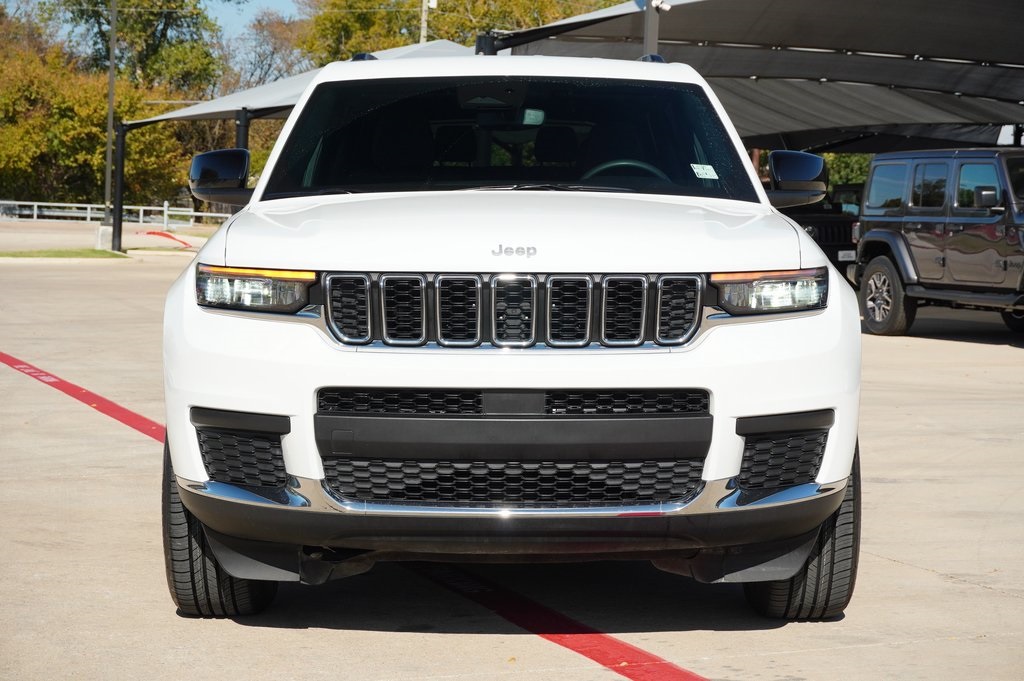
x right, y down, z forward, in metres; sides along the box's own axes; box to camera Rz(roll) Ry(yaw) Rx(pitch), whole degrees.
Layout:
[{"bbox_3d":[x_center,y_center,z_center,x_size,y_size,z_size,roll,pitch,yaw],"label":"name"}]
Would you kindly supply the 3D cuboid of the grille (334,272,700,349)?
[{"bbox_3d":[0.002,-0.077,5.365,0.952,0.190,0.121,0,3,-1],"label":"grille"}]

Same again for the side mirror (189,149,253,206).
[{"bbox_3d":[-0.972,-0.551,7.200,0.225,0.195,0.170,0,3,-1],"label":"side mirror"}]

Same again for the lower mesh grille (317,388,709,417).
[{"bbox_3d":[0.002,0.153,5.389,0.997,0.070,0.111,0,3,-1],"label":"lower mesh grille"}]

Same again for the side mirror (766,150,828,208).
[{"bbox_3d":[0.954,-0.544,7.200,0.225,0.195,0.170,0,3,-1],"label":"side mirror"}]

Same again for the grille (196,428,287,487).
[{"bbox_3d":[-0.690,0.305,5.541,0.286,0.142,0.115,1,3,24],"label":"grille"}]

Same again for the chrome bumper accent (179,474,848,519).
[{"bbox_3d":[0.005,0.386,5.473,1.776,0.087,0.391,0,3,-1],"label":"chrome bumper accent"}]

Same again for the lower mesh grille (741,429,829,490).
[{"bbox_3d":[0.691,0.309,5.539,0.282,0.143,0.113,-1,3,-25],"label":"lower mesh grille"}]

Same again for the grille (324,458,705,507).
[{"bbox_3d":[0.007,0.349,5.376,0.964,0.115,0.118,0,3,-1],"label":"grille"}]

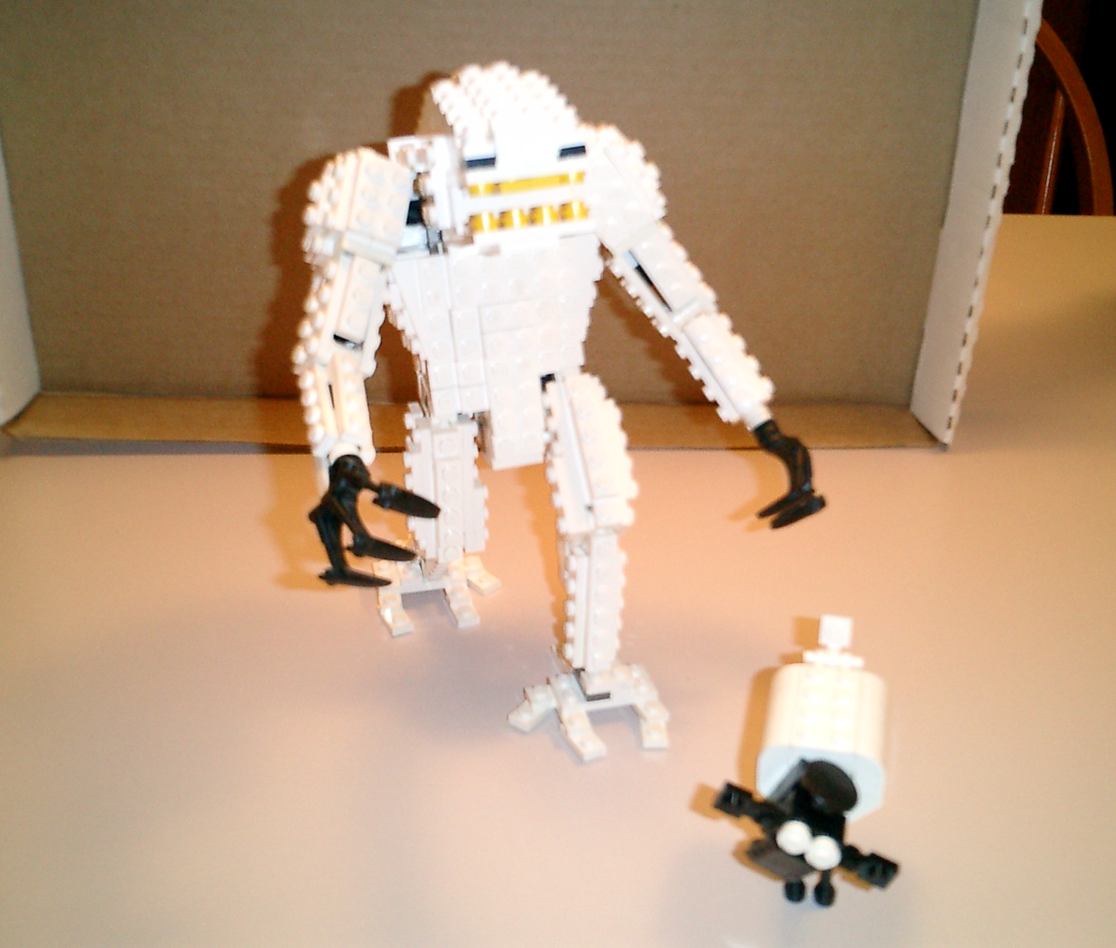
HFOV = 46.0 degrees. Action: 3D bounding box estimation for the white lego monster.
[{"bbox_3d":[-0.005,-0.023,0.396,0.149,0.195,0.141,-5,27,-15],"label":"white lego monster"}]

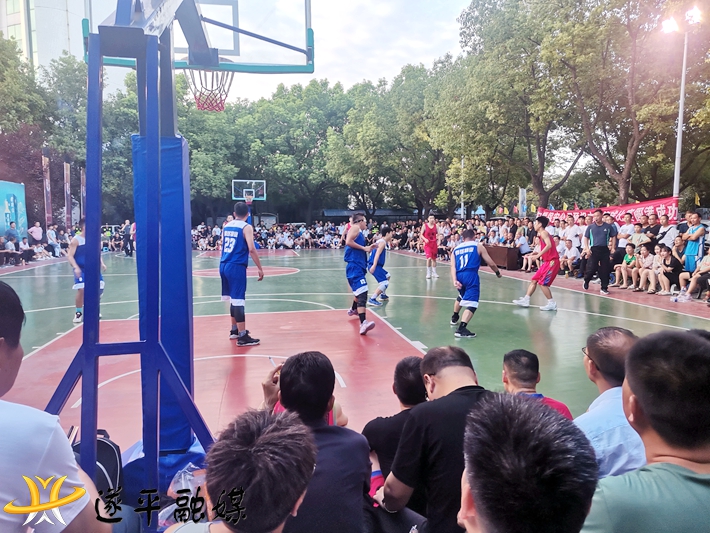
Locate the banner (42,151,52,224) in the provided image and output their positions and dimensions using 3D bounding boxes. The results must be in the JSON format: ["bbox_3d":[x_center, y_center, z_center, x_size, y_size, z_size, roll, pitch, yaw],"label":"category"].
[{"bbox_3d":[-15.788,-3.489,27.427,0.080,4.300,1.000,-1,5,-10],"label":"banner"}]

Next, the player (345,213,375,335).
[{"bbox_3d":[0.082,0.086,7.948,0.550,1.760,0.520,-1,5,-2],"label":"player"}]

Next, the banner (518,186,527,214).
[{"bbox_3d":[8.170,-2.486,26.063,0.070,2.600,0.750,-1,5,-10],"label":"banner"}]

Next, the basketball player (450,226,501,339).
[{"bbox_3d":[1.795,0.186,7.944,0.720,1.530,0.700,3,6,36],"label":"basketball player"}]

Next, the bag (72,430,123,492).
[{"bbox_3d":[-1.443,1.177,2.998,0.300,0.470,0.200,-2,5,-18],"label":"bag"}]

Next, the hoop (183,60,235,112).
[{"bbox_3d":[-1.354,-1.667,4.934,0.480,0.440,0.500,-1,5,-10],"label":"hoop"}]

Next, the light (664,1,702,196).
[{"bbox_3d":[8.476,-3.100,14.037,0.500,6.900,1.100,-1,5,-10],"label":"light"}]

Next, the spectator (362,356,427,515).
[{"bbox_3d":[0.249,0.913,2.683,0.500,1.020,0.720,-1,5,-6],"label":"spectator"}]

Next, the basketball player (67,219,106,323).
[{"bbox_3d":[-4.572,0.043,9.098,0.650,1.730,0.500,-4,6,-37],"label":"basketball player"}]

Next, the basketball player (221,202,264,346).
[{"bbox_3d":[-1.535,0.088,7.278,0.560,1.900,0.460,4,6,40],"label":"basketball player"}]

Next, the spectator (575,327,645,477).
[{"bbox_3d":[0.999,0.836,2.222,0.520,1.240,0.780,-1,5,-10],"label":"spectator"}]

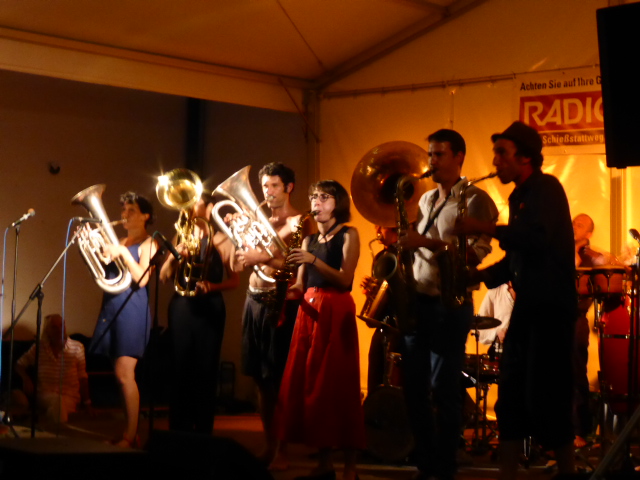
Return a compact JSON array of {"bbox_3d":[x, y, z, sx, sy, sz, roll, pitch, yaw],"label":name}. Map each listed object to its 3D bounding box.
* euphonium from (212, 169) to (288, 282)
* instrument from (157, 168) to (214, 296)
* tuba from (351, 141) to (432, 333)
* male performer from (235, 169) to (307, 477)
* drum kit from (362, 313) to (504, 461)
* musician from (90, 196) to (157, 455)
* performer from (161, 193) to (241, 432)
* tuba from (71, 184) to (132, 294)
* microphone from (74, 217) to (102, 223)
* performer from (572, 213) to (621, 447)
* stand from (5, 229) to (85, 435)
[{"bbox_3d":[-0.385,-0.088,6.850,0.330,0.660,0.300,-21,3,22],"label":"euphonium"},{"bbox_3d":[-0.834,-0.052,7.400,0.310,0.760,0.360,-2,-1,9],"label":"instrument"},{"bbox_3d":[0.556,-0.033,8.850,0.680,1.360,0.680,0,-2,14],"label":"tuba"},{"bbox_3d":[-0.267,0.443,7.050,0.480,1.790,0.430,-5,-8,41],"label":"male performer"},{"bbox_3d":[0.785,1.001,8.100,1.050,0.950,0.880,-4,-7,37],"label":"drum kit"},{"bbox_3d":[-1.280,0.519,7.750,0.460,1.650,0.440,3,-7,-25],"label":"musician"},{"bbox_3d":[-0.777,0.545,7.750,0.520,1.670,0.420,-2,-6,22],"label":"performer"},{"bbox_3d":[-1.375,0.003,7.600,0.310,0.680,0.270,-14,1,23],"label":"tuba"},{"bbox_3d":[-1.419,-0.125,7.350,0.170,0.035,0.035,2,-6,-9],"label":"microphone"},{"bbox_3d":[2.022,0.674,8.950,0.550,1.740,0.480,1,-6,-6],"label":"performer"},{"bbox_3d":[-1.728,0.621,7.350,0.600,1.390,0.520,2,-6,-11],"label":"stand"}]

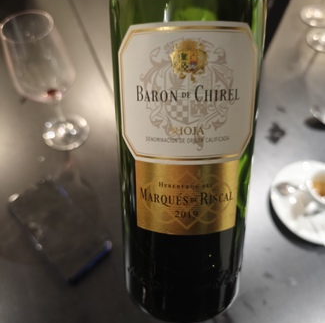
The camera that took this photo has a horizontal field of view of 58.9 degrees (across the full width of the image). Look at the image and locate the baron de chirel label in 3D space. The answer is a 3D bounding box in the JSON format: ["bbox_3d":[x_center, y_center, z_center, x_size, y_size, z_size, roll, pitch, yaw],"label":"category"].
[{"bbox_3d":[0.012,-0.012,0.140,0.067,0.099,0.018,0,18,2],"label":"baron de chirel label"}]

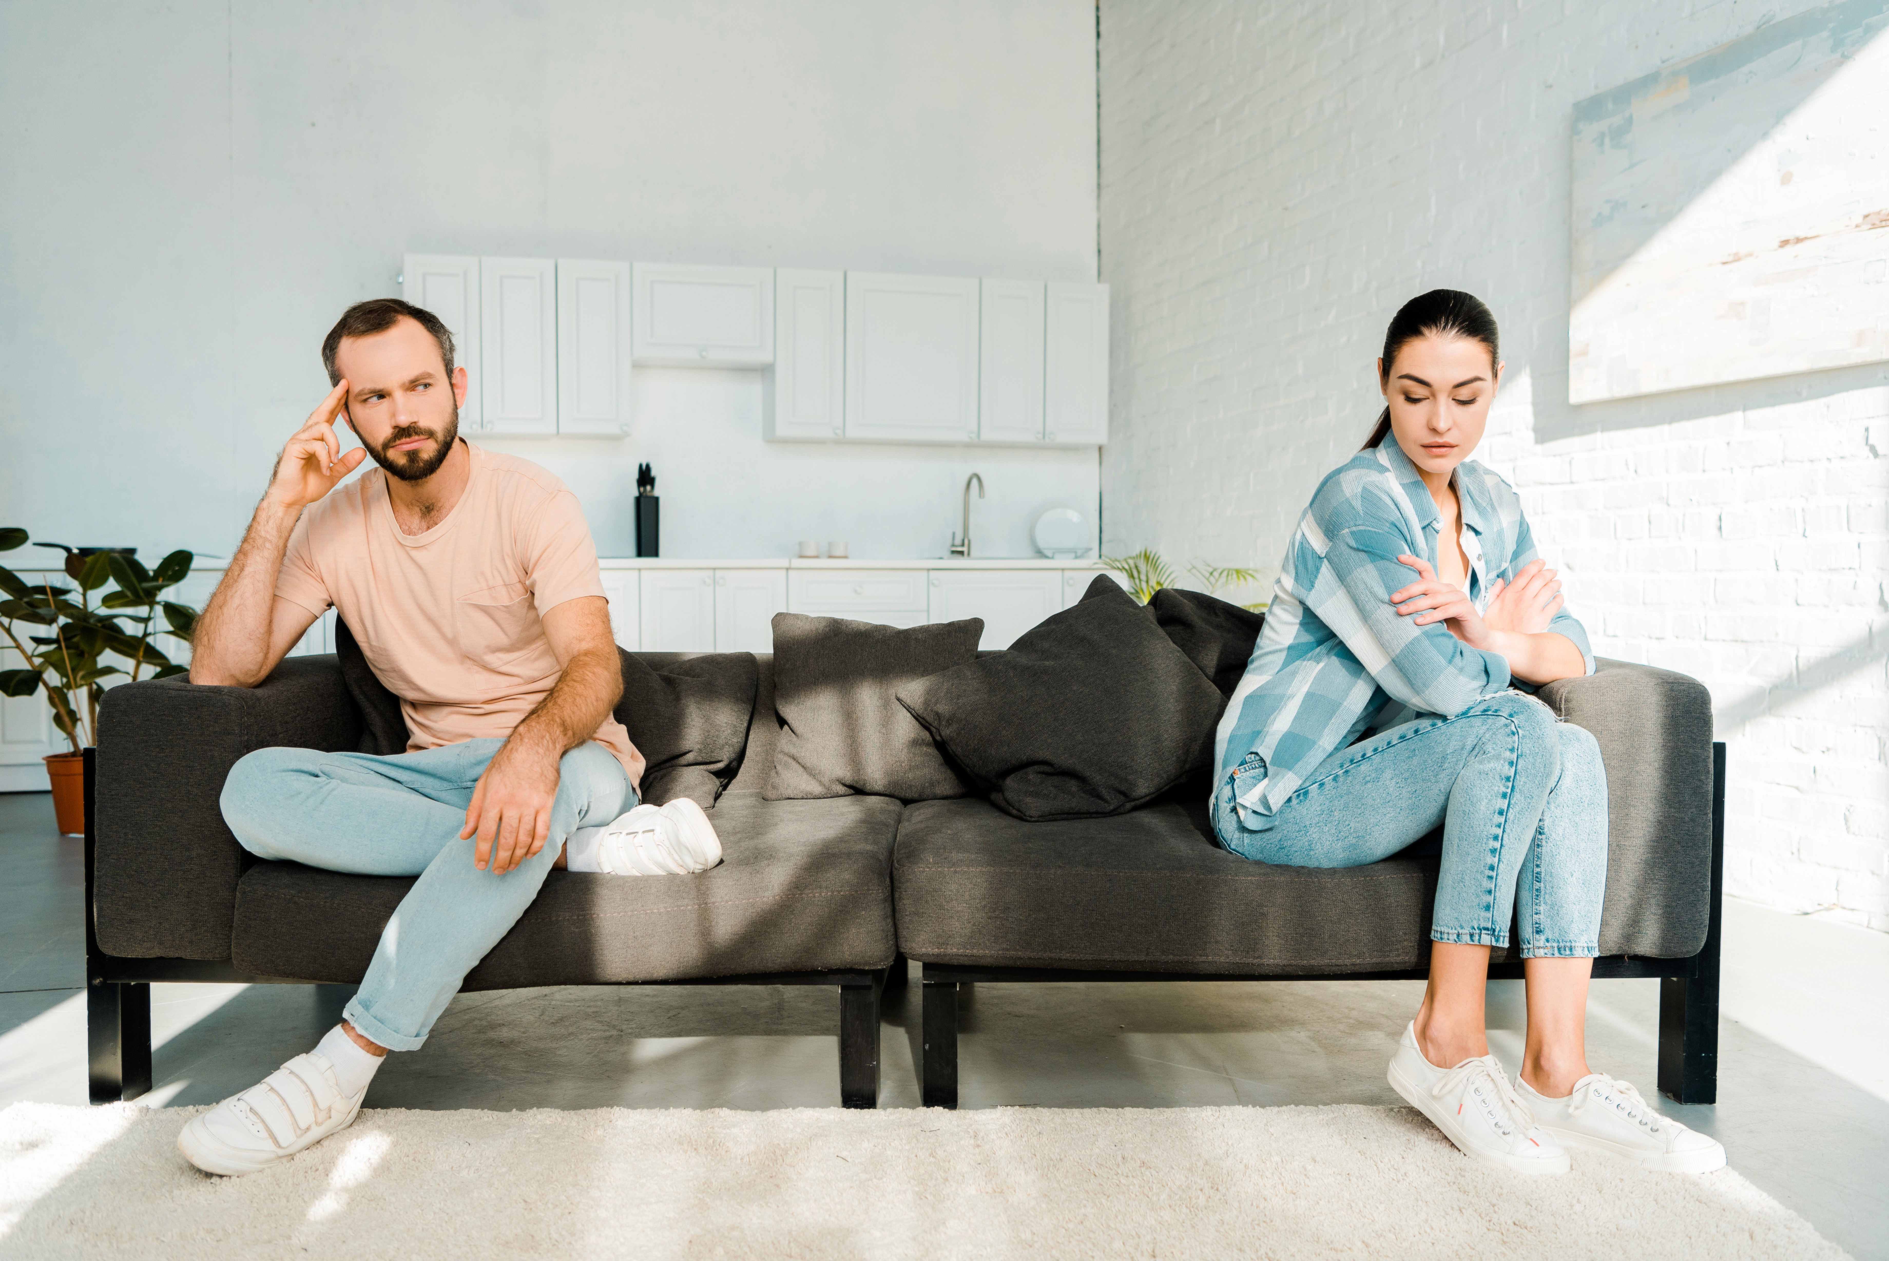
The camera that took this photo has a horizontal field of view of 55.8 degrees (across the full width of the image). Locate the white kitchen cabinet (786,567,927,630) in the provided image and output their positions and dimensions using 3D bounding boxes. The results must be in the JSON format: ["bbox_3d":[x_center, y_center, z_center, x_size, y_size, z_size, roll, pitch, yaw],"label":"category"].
[{"bbox_3d":[-0.421,0.141,7.578,0.591,0.788,0.552,-1,2,-15],"label":"white kitchen cabinet"}]

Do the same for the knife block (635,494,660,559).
[{"bbox_3d":[-1.237,-0.412,7.399,0.085,0.255,0.125,-1,2,-15],"label":"knife block"}]

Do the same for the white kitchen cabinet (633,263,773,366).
[{"bbox_3d":[-1.028,-1.309,7.490,0.591,0.384,0.305,-1,2,-15],"label":"white kitchen cabinet"}]

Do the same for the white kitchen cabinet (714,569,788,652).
[{"bbox_3d":[-0.849,0.144,7.460,0.295,0.788,0.552,-1,2,-15],"label":"white kitchen cabinet"}]

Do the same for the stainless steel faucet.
[{"bbox_3d":[0.097,-0.490,7.789,0.125,0.385,0.210,-1,2,-27],"label":"stainless steel faucet"}]

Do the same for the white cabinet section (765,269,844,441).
[{"bbox_3d":[-0.609,-1.172,7.705,0.303,0.709,0.300,-1,2,-17],"label":"white cabinet section"}]

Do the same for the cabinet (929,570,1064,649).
[{"bbox_3d":[0.148,0.135,7.735,0.591,0.788,0.552,-1,2,-15],"label":"cabinet"}]

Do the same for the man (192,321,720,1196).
[{"bbox_3d":[-0.745,0.083,2.682,0.830,1.200,0.820,0,2,0],"label":"man"}]

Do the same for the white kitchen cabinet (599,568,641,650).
[{"bbox_3d":[-1.418,0.150,7.303,0.295,0.788,0.552,-1,2,-15],"label":"white kitchen cabinet"}]

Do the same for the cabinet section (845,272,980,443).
[{"bbox_3d":[-0.176,-1.177,7.834,0.601,0.709,0.300,-1,2,-17],"label":"cabinet section"}]

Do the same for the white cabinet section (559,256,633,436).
[{"bbox_3d":[-1.473,-1.160,7.447,0.301,0.709,0.300,-1,2,-17],"label":"white cabinet section"}]

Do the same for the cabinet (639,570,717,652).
[{"bbox_3d":[-1.133,0.147,7.381,0.295,0.788,0.552,-1,2,-15],"label":"cabinet"}]

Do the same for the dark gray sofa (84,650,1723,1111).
[{"bbox_3d":[-0.060,0.362,3.031,2.360,0.625,0.940,0,2,0],"label":"dark gray sofa"}]

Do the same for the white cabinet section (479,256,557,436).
[{"bbox_3d":[-1.760,-1.156,7.361,0.299,0.709,0.300,-1,2,-17],"label":"white cabinet section"}]

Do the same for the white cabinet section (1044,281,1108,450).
[{"bbox_3d":[0.547,-1.187,8.051,0.297,0.709,0.300,-1,2,-17],"label":"white cabinet section"}]

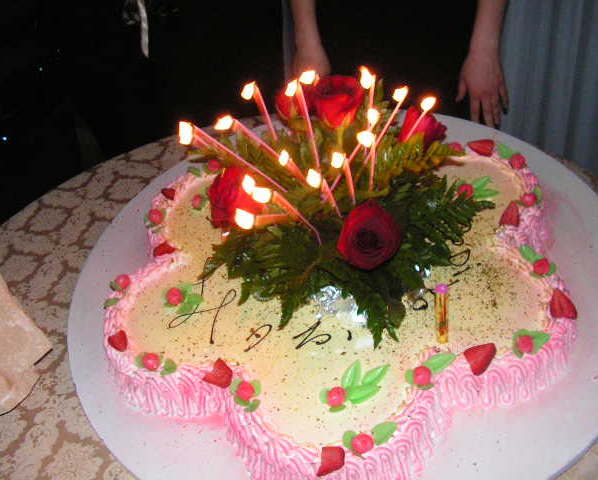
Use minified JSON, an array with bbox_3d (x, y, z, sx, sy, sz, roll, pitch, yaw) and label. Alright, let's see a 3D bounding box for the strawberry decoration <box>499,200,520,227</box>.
[{"bbox_3d":[0.279,-0.034,0.880,0.024,0.014,0.038,9,46,20],"label":"strawberry decoration"}]

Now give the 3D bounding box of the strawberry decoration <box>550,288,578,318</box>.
[{"bbox_3d":[0.295,0.071,0.742,0.030,0.018,0.038,4,50,3],"label":"strawberry decoration"}]

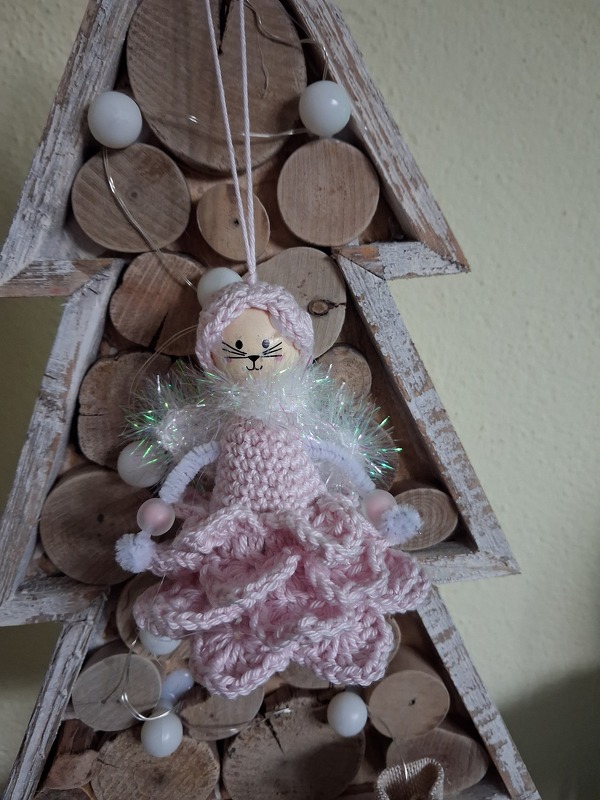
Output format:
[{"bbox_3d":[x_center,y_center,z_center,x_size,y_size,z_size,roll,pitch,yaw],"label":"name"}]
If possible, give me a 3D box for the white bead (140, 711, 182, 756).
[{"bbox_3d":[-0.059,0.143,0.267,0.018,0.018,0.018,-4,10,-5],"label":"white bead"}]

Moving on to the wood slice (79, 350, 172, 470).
[{"bbox_3d":[-0.068,0.003,0.249,0.037,0.045,0.020,-4,10,-5],"label":"wood slice"}]

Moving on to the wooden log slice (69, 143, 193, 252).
[{"bbox_3d":[-0.062,-0.075,0.236,0.043,0.038,0.020,-4,10,-5],"label":"wooden log slice"}]

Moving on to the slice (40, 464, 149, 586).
[{"bbox_3d":[-0.081,0.049,0.255,0.045,0.048,0.020,-4,10,-5],"label":"slice"}]

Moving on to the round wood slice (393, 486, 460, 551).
[{"bbox_3d":[0.052,0.050,0.276,0.031,0.028,0.020,-4,10,-5],"label":"round wood slice"}]

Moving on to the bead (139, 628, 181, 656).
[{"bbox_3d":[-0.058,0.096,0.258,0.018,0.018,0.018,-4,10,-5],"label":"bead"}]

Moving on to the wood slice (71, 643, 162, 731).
[{"bbox_3d":[-0.077,0.119,0.268,0.037,0.038,0.020,-4,10,-5],"label":"wood slice"}]

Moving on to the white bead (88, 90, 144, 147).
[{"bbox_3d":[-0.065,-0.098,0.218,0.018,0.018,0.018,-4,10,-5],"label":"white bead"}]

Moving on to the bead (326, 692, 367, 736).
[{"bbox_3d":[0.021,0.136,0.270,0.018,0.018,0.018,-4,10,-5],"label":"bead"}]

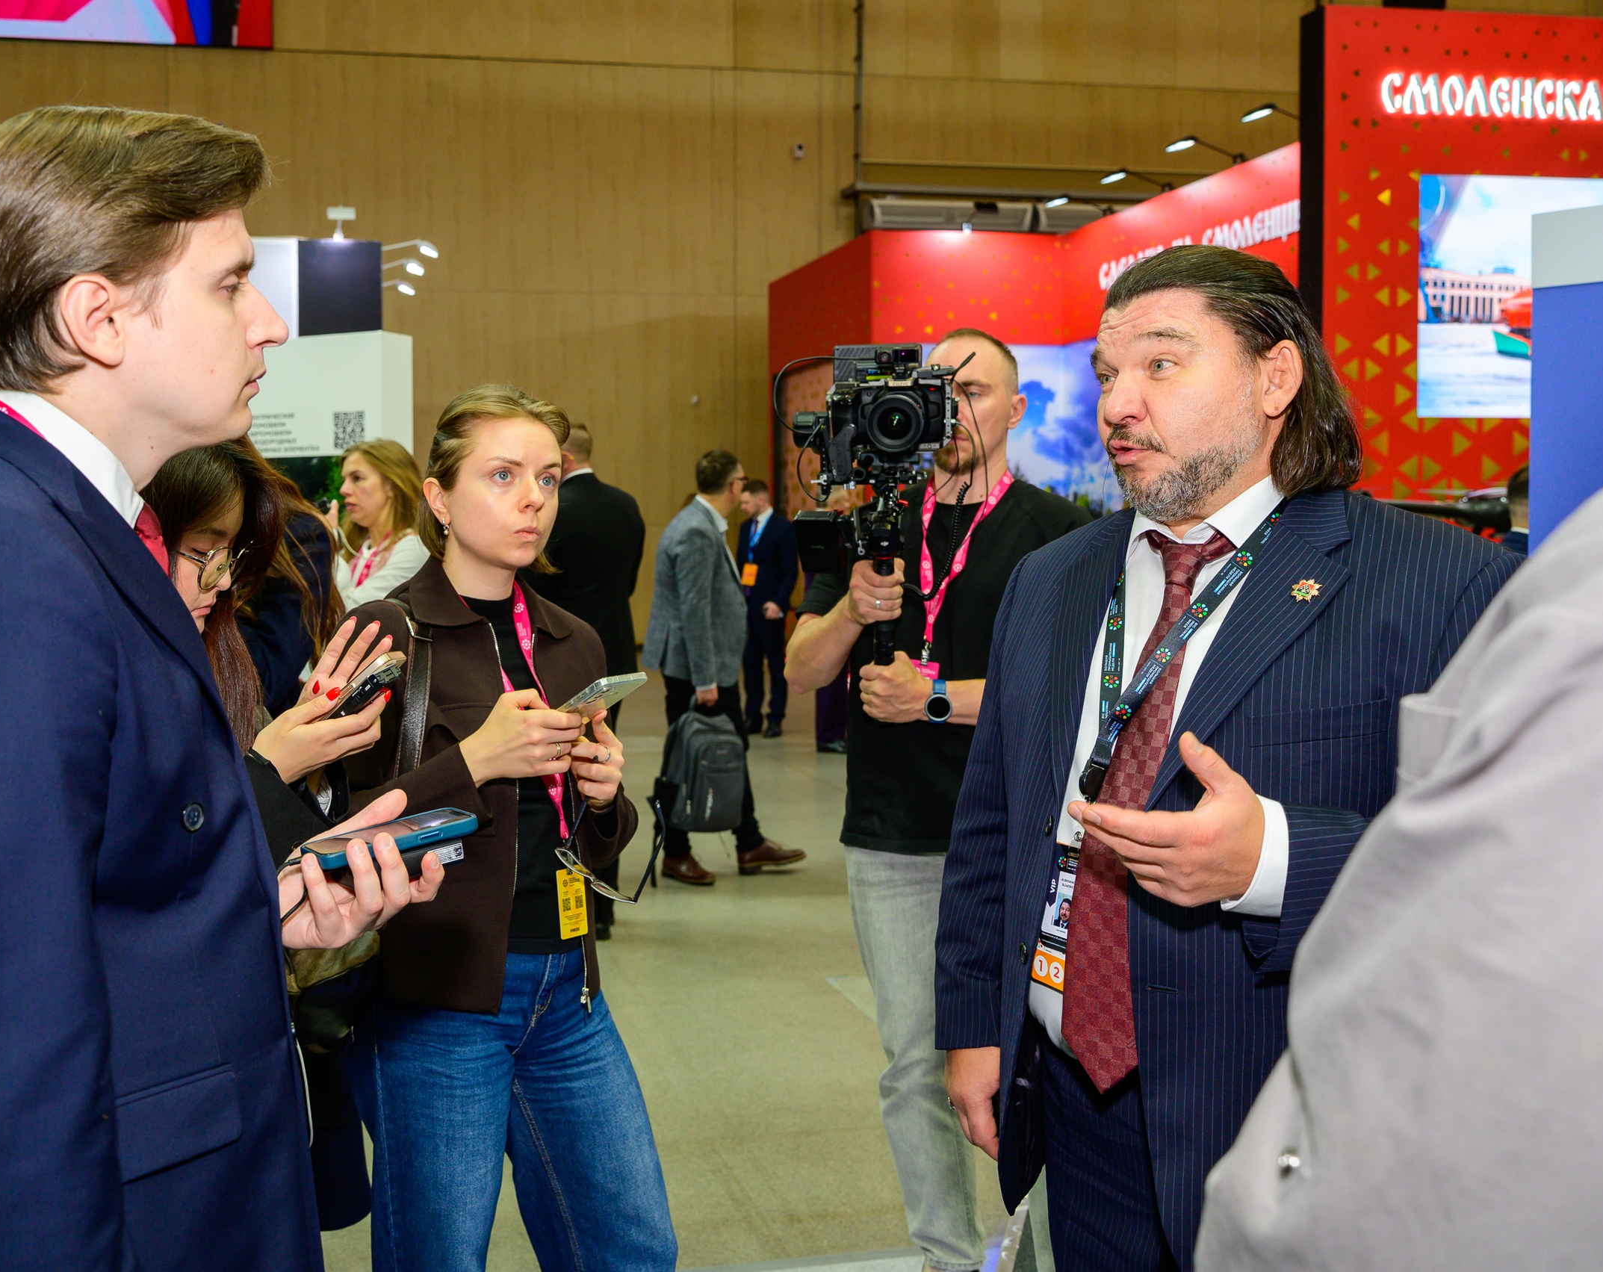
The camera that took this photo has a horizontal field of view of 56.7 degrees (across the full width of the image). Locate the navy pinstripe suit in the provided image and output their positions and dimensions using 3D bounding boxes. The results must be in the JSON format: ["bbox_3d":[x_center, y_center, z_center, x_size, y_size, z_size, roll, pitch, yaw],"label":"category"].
[{"bbox_3d":[0.433,0.233,1.520,0.580,0.760,0.420,3,5,43],"label":"navy pinstripe suit"}]

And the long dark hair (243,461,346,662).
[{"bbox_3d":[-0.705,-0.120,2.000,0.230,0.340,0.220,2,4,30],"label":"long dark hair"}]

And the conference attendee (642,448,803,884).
[{"bbox_3d":[-0.343,0.139,6.150,0.580,1.760,0.520,-2,4,-25],"label":"conference attendee"}]

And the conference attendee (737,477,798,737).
[{"bbox_3d":[-0.238,-0.197,10.300,0.500,1.780,0.320,2,4,30],"label":"conference attendee"}]

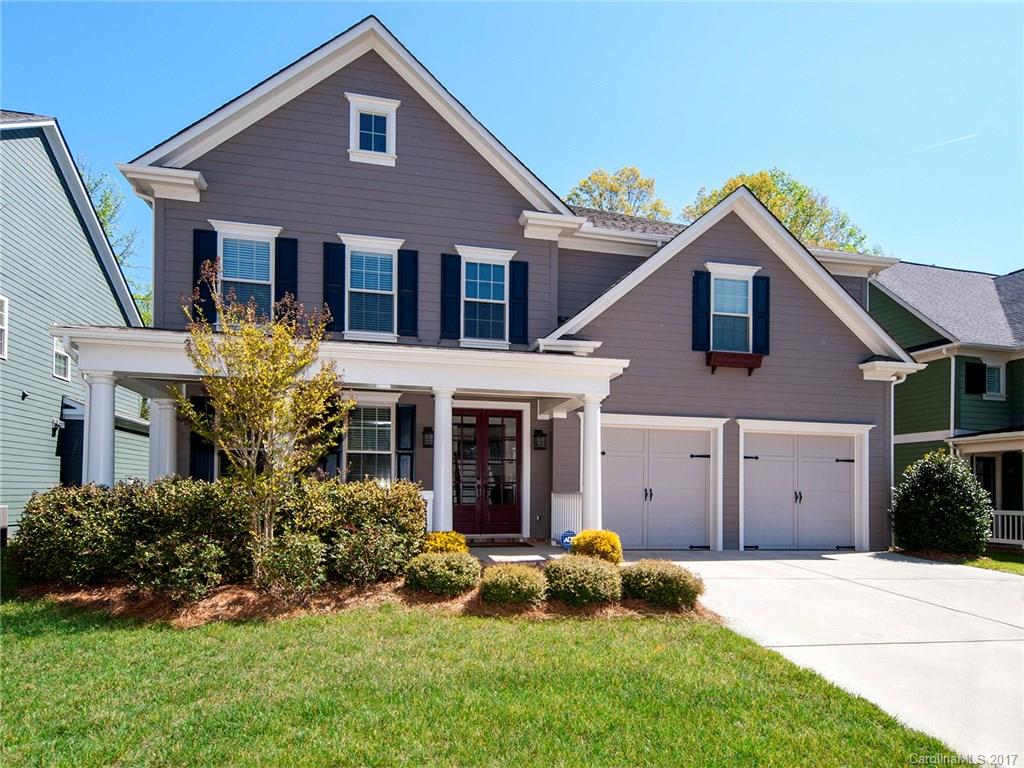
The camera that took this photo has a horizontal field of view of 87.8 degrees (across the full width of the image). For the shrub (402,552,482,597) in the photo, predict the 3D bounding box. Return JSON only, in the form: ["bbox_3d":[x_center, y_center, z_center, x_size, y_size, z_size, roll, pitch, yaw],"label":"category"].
[{"bbox_3d":[-0.840,2.280,6.400,0.910,0.520,0.850,2,-6,-12],"label":"shrub"}]

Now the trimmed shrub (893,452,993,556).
[{"bbox_3d":[8.520,2.380,10.600,1.600,2.100,1.550,2,-6,-12],"label":"trimmed shrub"}]

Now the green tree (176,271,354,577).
[{"bbox_3d":[-2.870,0.433,6.150,1.920,3.620,1.850,1,-4,-11],"label":"green tree"}]

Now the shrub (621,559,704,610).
[{"bbox_3d":[1.680,2.230,5.950,0.900,0.550,0.850,2,-6,-12],"label":"shrub"}]

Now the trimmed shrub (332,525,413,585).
[{"bbox_3d":[-1.616,1.978,6.200,0.899,0.629,0.899,1,-4,-11],"label":"trimmed shrub"}]

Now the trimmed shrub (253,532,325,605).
[{"bbox_3d":[-2.424,2.015,5.850,0.729,0.724,0.729,1,-4,-11],"label":"trimmed shrub"}]

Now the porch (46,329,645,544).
[{"bbox_3d":[-2.150,0.950,8.400,7.350,3.000,2.500,2,-6,-12],"label":"porch"}]

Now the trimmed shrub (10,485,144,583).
[{"bbox_3d":[-5.000,1.740,6.150,1.200,1.130,1.150,2,-6,-12],"label":"trimmed shrub"}]

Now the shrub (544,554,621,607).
[{"bbox_3d":[0.843,2.348,6.400,0.900,0.550,0.850,1,-4,-11],"label":"shrub"}]

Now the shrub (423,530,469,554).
[{"bbox_3d":[-0.880,2.150,7.100,0.640,0.470,0.600,2,-6,-12],"label":"shrub"}]

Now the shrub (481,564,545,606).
[{"bbox_3d":[0.018,2.412,6.400,0.790,0.450,0.750,1,-4,-11],"label":"shrub"}]

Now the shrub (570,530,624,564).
[{"bbox_3d":[1.118,2.222,7.150,0.710,0.540,0.680,1,-4,-11],"label":"shrub"}]

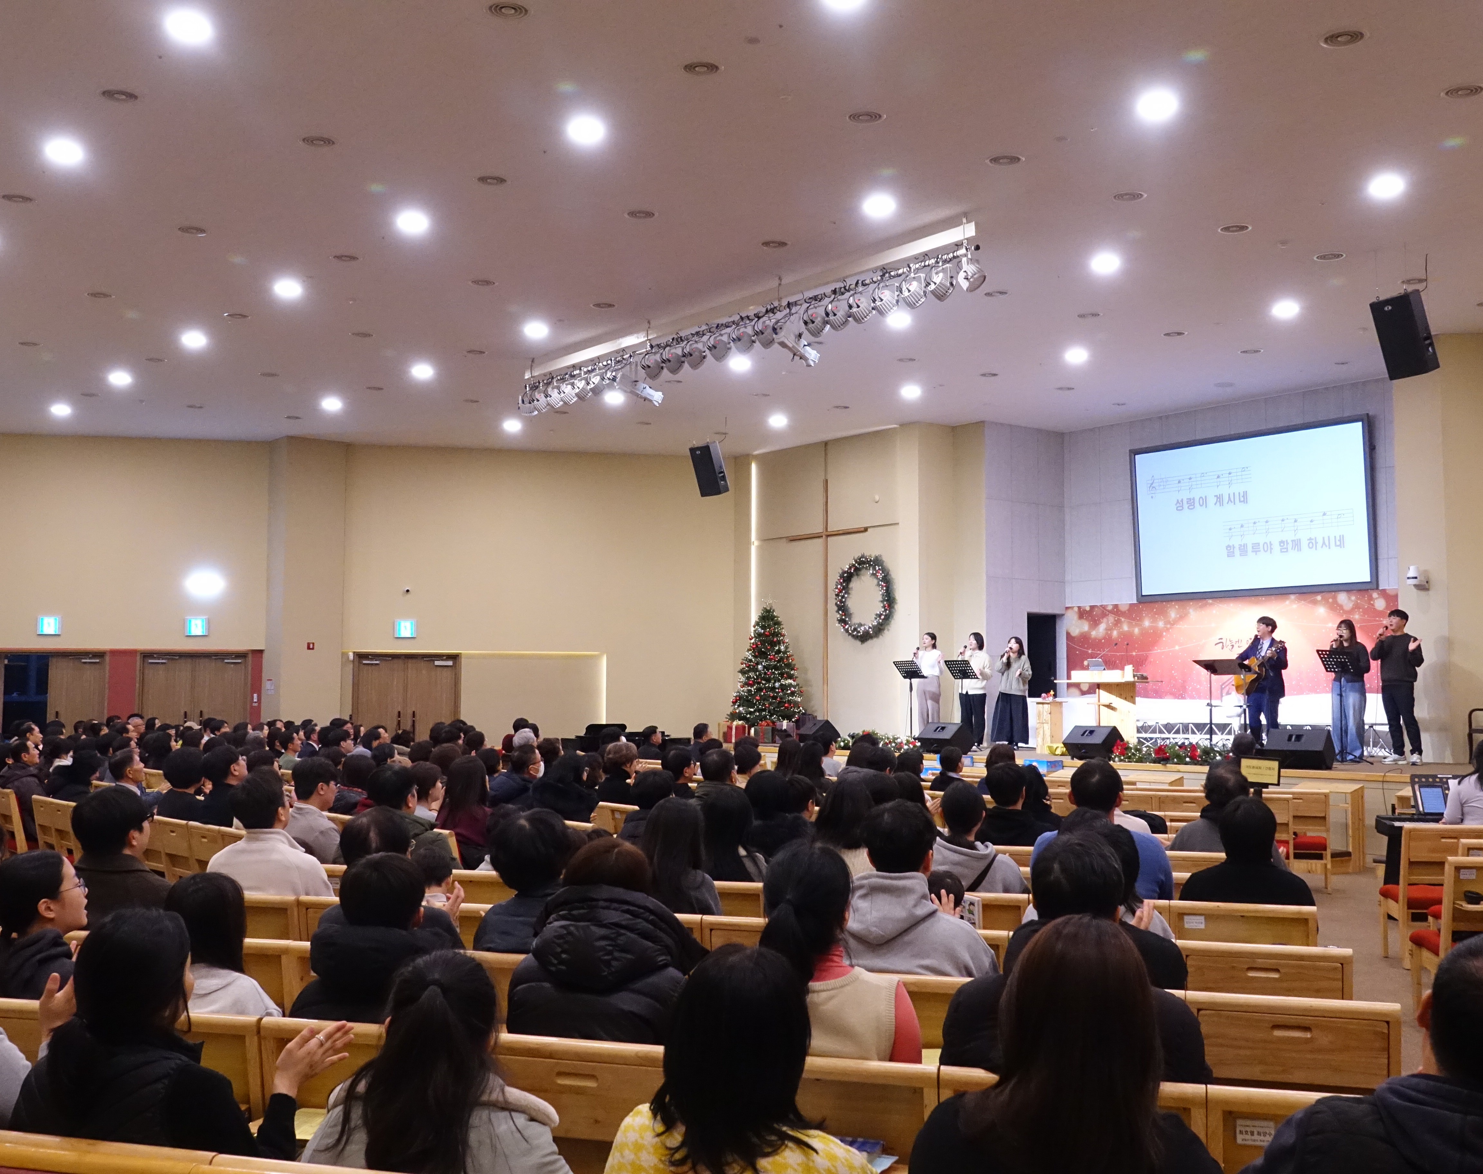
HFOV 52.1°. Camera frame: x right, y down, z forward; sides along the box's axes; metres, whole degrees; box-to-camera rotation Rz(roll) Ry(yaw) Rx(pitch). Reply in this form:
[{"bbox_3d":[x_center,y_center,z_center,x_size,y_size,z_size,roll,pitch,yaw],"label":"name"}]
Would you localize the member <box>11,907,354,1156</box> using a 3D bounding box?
[{"bbox_3d":[-1.154,1.302,3.317,0.660,1.229,0.740,-1,-4,20],"label":"member"}]

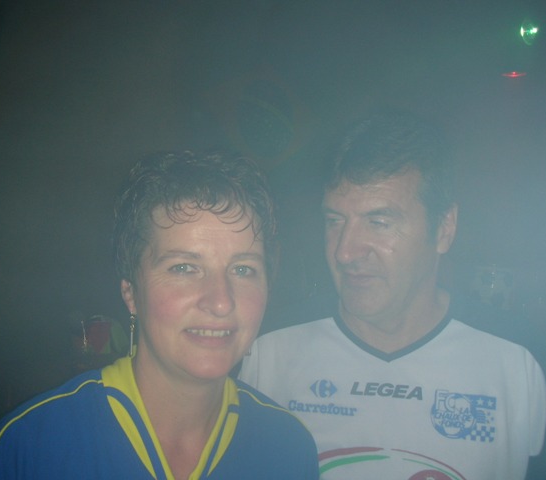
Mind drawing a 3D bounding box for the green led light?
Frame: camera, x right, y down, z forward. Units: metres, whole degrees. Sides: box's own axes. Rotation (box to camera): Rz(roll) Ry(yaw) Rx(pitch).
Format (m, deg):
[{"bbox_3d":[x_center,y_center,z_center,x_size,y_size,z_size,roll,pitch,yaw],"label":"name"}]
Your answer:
[{"bbox_3d":[1.268,-1.026,3.200,0.100,0.110,0.070,-4,9,45],"label":"green led light"}]

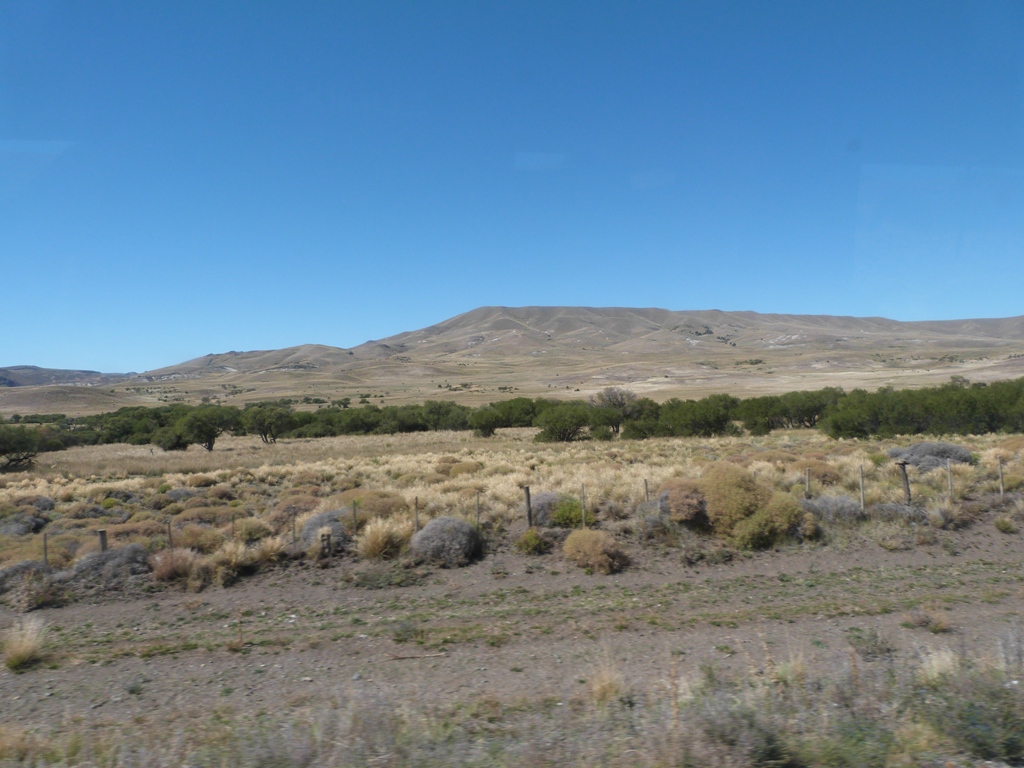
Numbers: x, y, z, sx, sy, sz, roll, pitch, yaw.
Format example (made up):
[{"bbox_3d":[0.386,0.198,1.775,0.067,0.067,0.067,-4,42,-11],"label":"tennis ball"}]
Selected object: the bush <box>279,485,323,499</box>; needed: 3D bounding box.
[{"bbox_3d":[-8.091,4.152,28.425,1.614,0.581,1.453,-1,-1,0],"label":"bush"}]

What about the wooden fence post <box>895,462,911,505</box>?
[{"bbox_3d":[11.089,2.826,21.000,0.360,1.278,0.200,-6,-1,-6],"label":"wooden fence post"}]

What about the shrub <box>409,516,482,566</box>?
[{"bbox_3d":[-1.448,3.485,16.635,1.590,1.010,1.460,-3,-1,0],"label":"shrub"}]

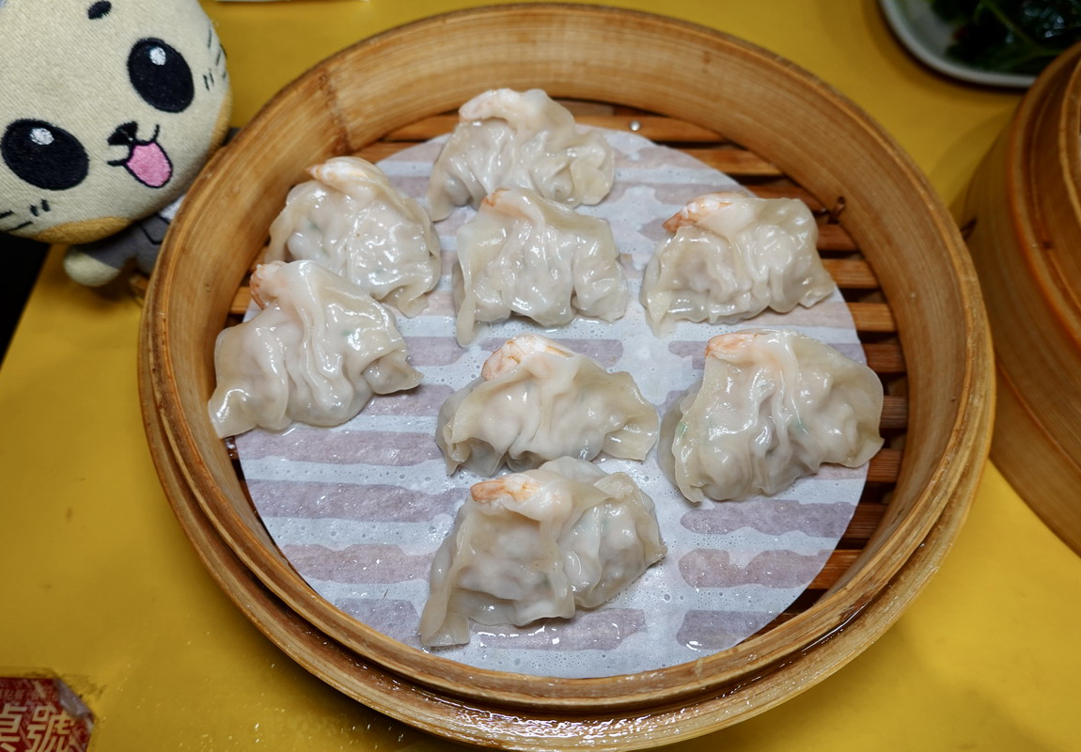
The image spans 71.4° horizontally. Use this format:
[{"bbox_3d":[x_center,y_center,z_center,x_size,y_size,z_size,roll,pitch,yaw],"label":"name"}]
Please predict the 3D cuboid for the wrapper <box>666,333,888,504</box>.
[{"bbox_3d":[0.071,0.008,0.222,0.069,0.034,0.048,-12,62,-7],"label":"wrapper"}]

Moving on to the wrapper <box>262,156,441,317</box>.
[{"bbox_3d":[-0.063,-0.049,0.248,0.058,0.039,0.046,17,63,8],"label":"wrapper"}]

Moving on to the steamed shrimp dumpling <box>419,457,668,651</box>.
[{"bbox_3d":[-0.001,0.045,0.200,0.074,0.037,0.043,-21,64,-12],"label":"steamed shrimp dumpling"}]

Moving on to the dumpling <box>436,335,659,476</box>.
[{"bbox_3d":[0.002,0.009,0.219,0.067,0.037,0.040,-4,62,-3],"label":"dumpling"}]

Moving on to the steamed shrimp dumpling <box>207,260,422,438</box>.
[{"bbox_3d":[-0.073,-0.011,0.227,0.065,0.039,0.048,-17,63,-10],"label":"steamed shrimp dumpling"}]

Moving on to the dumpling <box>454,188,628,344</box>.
[{"bbox_3d":[-0.002,-0.038,0.242,0.061,0.041,0.045,-8,62,-5],"label":"dumpling"}]

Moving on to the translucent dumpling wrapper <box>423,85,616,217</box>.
[{"bbox_3d":[-0.007,-0.079,0.265,0.071,0.040,0.038,-10,62,-6],"label":"translucent dumpling wrapper"}]

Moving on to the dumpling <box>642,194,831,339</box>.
[{"bbox_3d":[0.066,-0.041,0.248,0.065,0.035,0.045,-11,62,-7],"label":"dumpling"}]

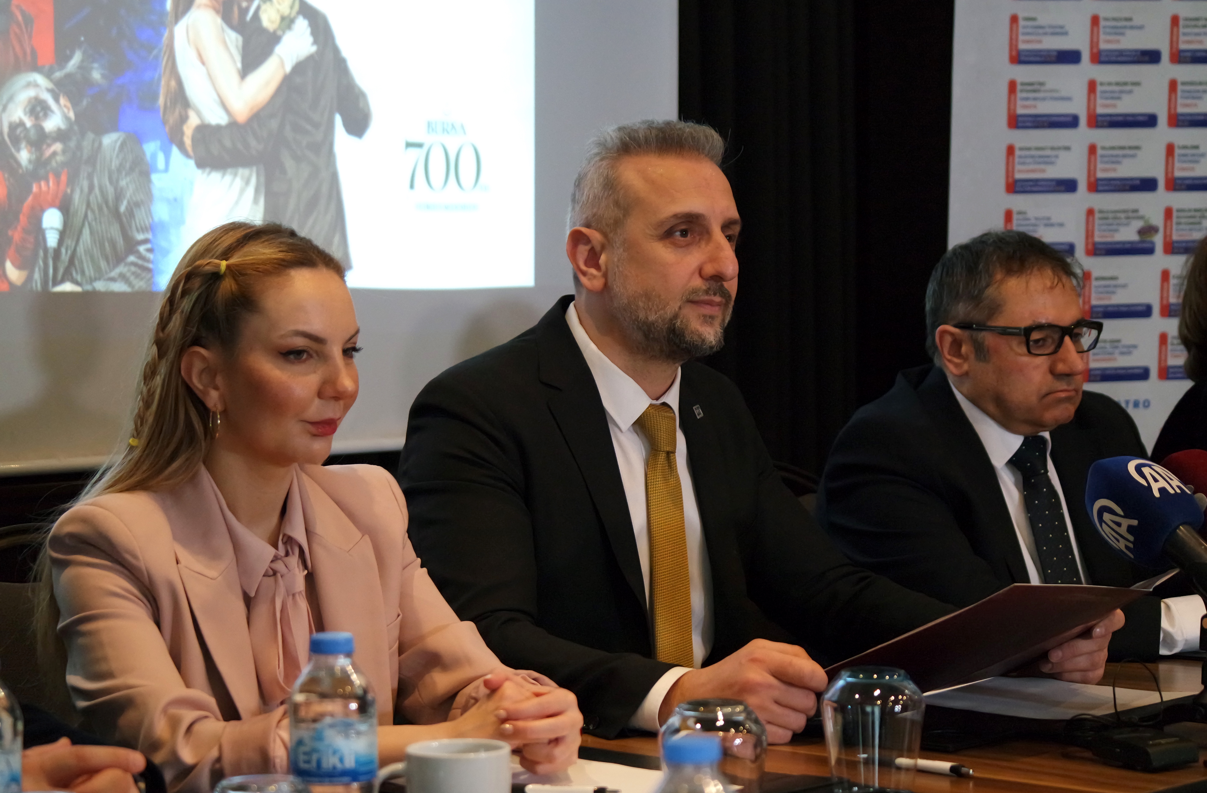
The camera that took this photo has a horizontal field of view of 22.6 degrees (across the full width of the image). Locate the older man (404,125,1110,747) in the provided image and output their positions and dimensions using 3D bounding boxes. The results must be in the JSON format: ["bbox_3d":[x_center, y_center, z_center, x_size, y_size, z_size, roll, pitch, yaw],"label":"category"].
[{"bbox_3d":[0.167,0.392,3.161,0.680,1.360,0.740,3,4,45],"label":"older man"}]

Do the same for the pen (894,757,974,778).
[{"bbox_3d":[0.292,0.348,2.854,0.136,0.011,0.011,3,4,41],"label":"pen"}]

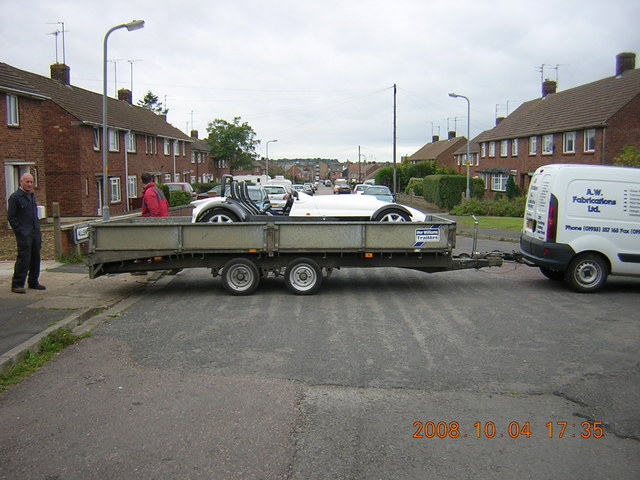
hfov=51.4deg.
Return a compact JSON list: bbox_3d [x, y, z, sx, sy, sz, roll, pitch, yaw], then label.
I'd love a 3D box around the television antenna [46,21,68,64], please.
[{"bbox_3d":[-15.360,-11.538,38.948,1.300,2.480,0.600,0,6,0],"label":"television antenna"}]

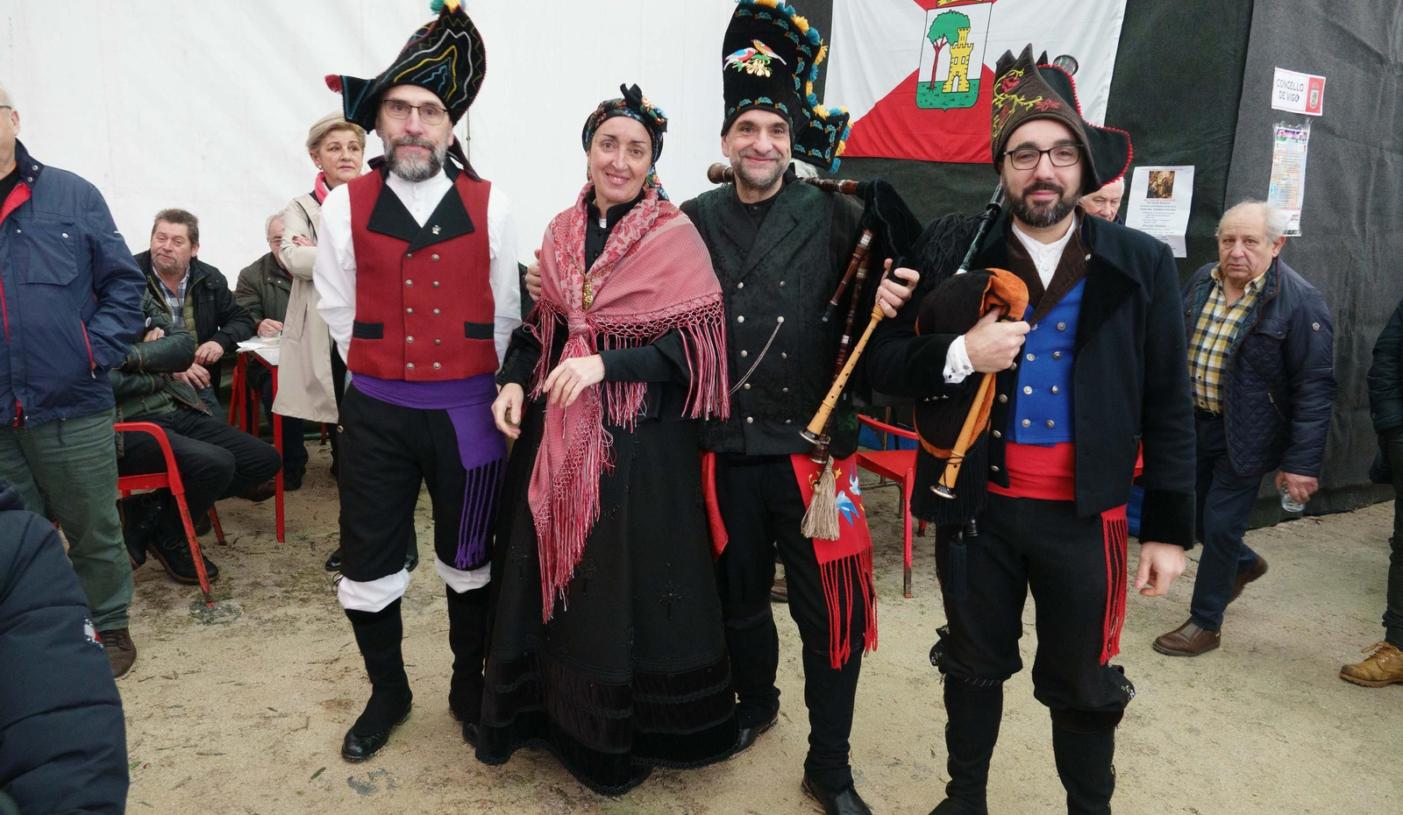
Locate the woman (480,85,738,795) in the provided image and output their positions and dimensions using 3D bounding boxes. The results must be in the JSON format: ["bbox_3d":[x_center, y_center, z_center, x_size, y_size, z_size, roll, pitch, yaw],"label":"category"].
[{"bbox_3d":[-0.202,0.081,2.383,0.660,1.660,0.580,3,11,8],"label":"woman"}]

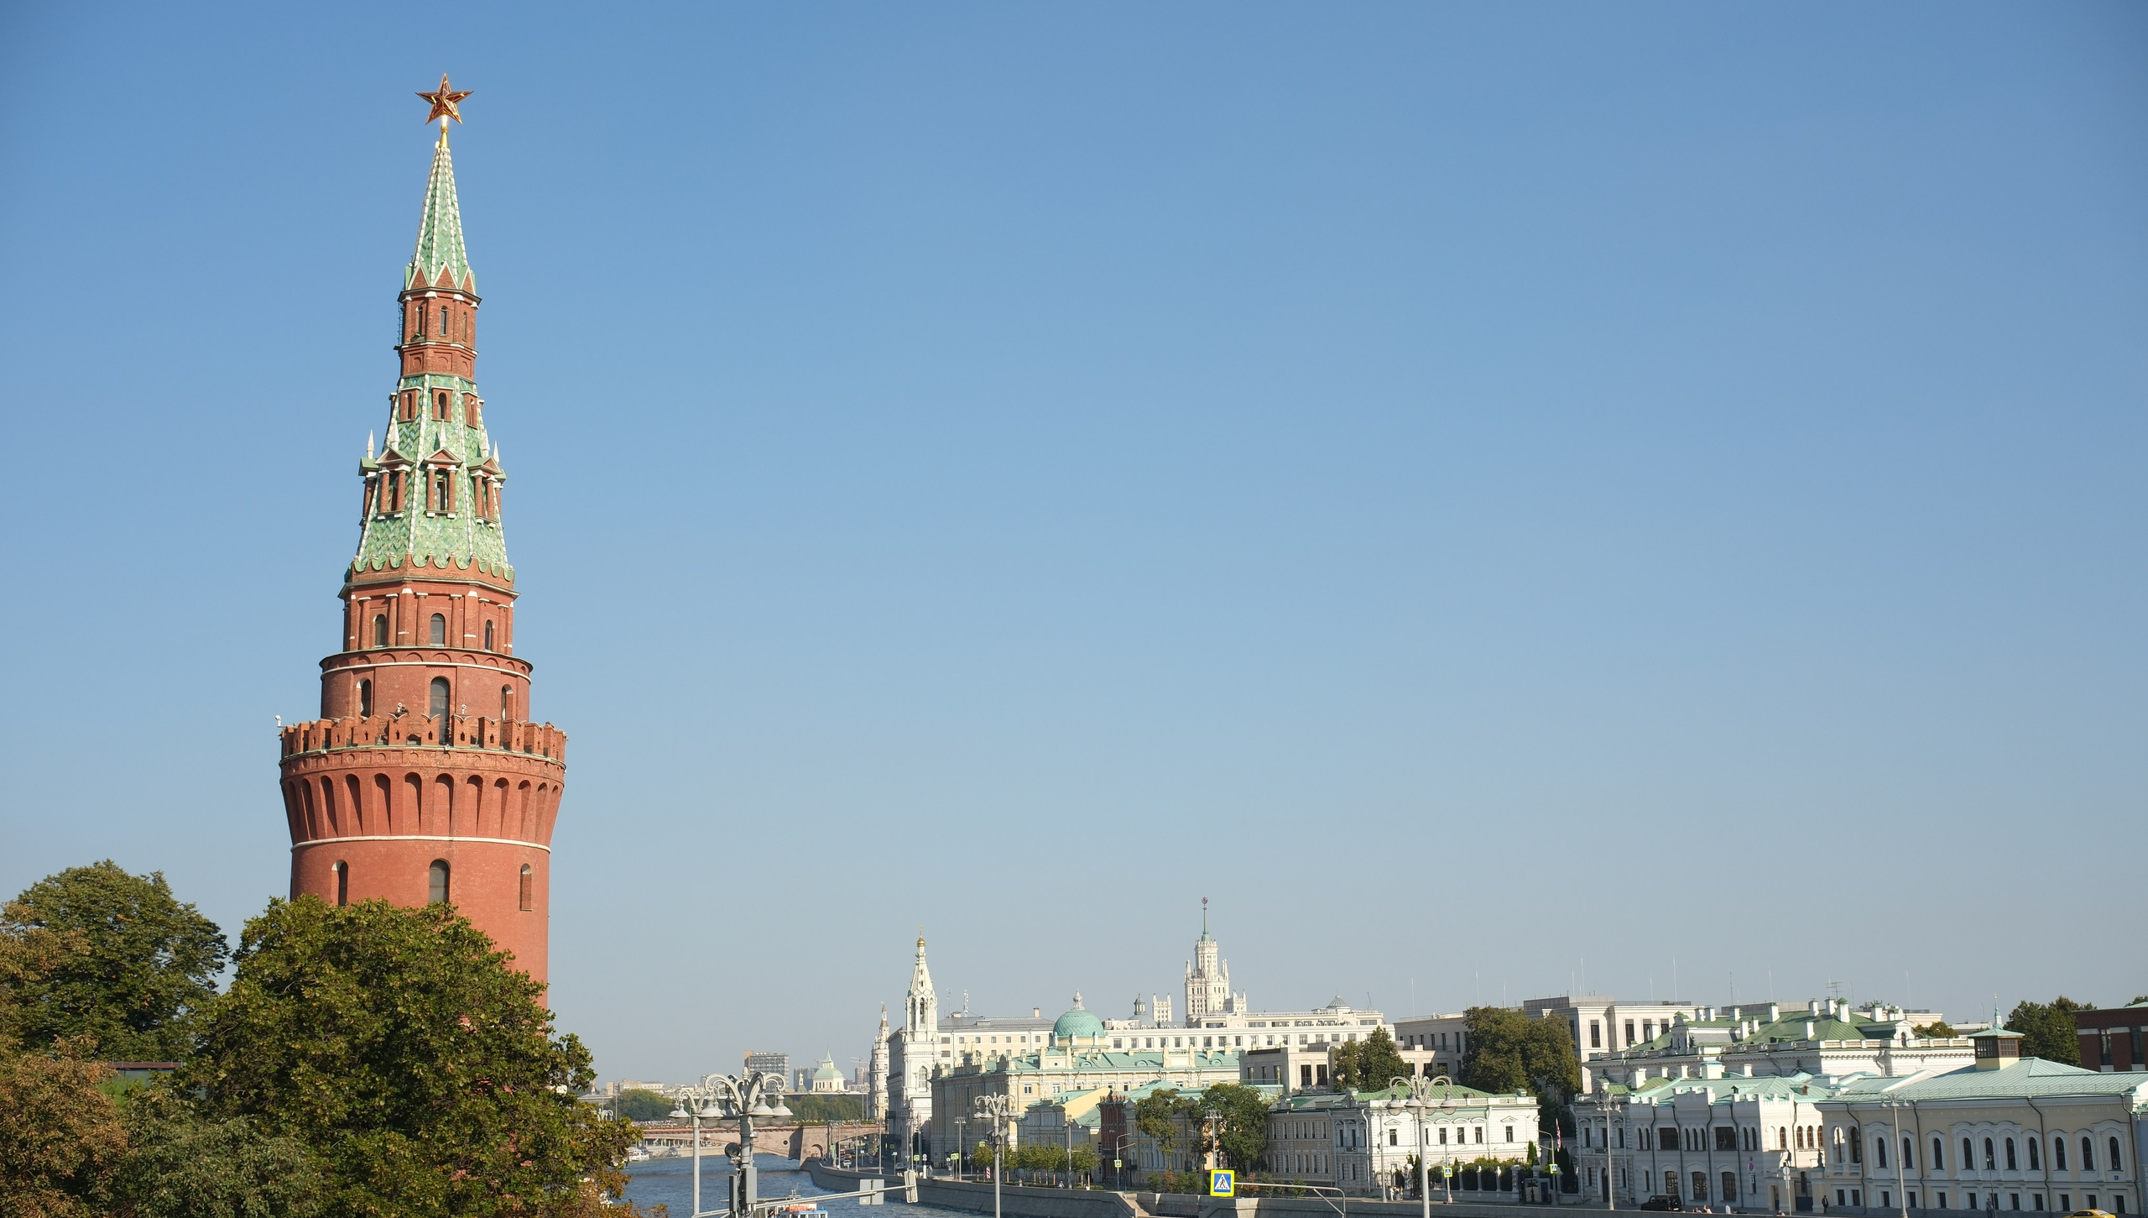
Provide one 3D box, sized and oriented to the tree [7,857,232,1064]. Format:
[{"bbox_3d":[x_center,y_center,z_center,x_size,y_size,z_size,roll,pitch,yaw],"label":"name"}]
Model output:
[{"bbox_3d":[-42.752,19.260,108.343,10.000,16.160,10.000,3,-12,-21],"label":"tree"}]

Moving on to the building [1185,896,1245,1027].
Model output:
[{"bbox_3d":[117.514,325.982,2047.505,42.000,170.000,42.000,9,-15,-41],"label":"building"}]

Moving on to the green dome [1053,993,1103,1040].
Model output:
[{"bbox_3d":[0.820,79.460,478.000,9.600,9.500,9.600,-1,-12,0],"label":"green dome"}]

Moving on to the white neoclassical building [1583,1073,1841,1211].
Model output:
[{"bbox_3d":[74.620,61.370,281.150,13.000,13.400,32.300,5,-13,-27],"label":"white neoclassical building"}]

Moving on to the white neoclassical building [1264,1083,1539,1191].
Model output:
[{"bbox_3d":[42.458,69.221,320.433,27.000,14.000,22.000,6,-13,-31],"label":"white neoclassical building"}]

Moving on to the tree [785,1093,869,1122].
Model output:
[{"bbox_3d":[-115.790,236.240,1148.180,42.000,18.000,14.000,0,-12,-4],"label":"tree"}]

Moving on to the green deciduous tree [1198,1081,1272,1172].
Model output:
[{"bbox_3d":[21.253,69.501,321.937,10.000,14.490,10.000,-2,-11,3],"label":"green deciduous tree"}]

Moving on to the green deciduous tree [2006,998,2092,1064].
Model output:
[{"bbox_3d":[119.900,58.420,297.760,11.500,22.100,11.000,-6,-13,21],"label":"green deciduous tree"}]

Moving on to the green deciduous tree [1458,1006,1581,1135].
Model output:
[{"bbox_3d":[63.990,68.690,347.530,17.000,24.400,15.000,-3,-12,10],"label":"green deciduous tree"}]

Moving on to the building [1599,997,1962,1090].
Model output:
[{"bbox_3d":[90.230,62.360,310.140,25.000,22.000,43.700,4,-13,-25],"label":"building"}]

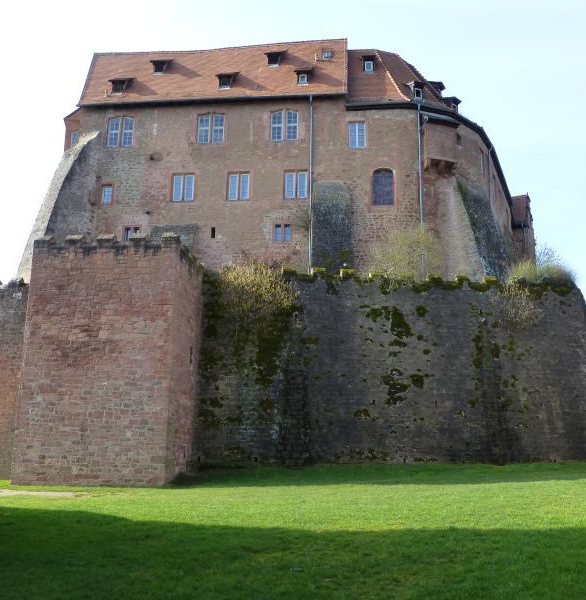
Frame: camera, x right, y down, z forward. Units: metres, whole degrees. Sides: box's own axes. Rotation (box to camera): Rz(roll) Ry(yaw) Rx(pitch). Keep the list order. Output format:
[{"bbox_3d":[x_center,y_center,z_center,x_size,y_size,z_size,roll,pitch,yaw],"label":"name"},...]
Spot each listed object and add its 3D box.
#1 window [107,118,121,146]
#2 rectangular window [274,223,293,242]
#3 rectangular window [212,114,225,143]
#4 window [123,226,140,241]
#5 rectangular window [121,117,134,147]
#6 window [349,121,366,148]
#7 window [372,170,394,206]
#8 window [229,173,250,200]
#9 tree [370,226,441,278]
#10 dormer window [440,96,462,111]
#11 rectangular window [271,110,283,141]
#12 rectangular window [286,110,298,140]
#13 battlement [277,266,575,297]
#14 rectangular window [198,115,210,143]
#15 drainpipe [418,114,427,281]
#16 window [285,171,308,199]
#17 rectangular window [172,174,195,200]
[{"bbox_3d":[-11.807,-11.040,42.766,0.859,1.998,0.200,0,-10,6],"label":"window"},{"bbox_3d":[-0.634,-4.162,40.203,1.082,1.207,0.250,0,-11,6],"label":"rectangular window"},{"bbox_3d":[-4.823,-11.100,42.006,0.822,1.967,0.200,0,-10,6],"label":"rectangular window"},{"bbox_3d":[-10.249,-4.107,41.362,1.079,1.226,0.200,0,-10,6],"label":"window"},{"bbox_3d":[-10.857,-11.056,42.687,0.806,2.057,0.200,0,-11,6],"label":"rectangular window"},{"bbox_3d":[4.087,-10.386,40.900,1.111,1.794,0.200,0,-11,6],"label":"window"},{"bbox_3d":[5.587,-6.935,40.080,1.377,2.478,0.300,0,-11,6],"label":"window"},{"bbox_3d":[-3.444,-7.204,41.161,1.468,1.835,0.200,0,-10,6],"label":"window"},{"bbox_3d":[6.200,-2.613,35.982,4.115,3.479,3.400,1,-11,0],"label":"tree"},{"bbox_3d":[10.369,-12.903,42.600,1.150,0.900,0.950,10,-14,-43],"label":"dormer window"},{"bbox_3d":[-1.009,-11.179,41.599,0.805,2.112,0.200,0,-10,6],"label":"rectangular window"},{"bbox_3d":[-0.045,-11.190,41.494,0.775,2.052,0.200,0,-10,6],"label":"rectangular window"},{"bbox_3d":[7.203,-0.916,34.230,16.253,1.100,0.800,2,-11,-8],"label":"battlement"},{"bbox_3d":[-5.782,-11.113,42.114,0.846,1.980,0.200,0,-10,6],"label":"rectangular window"},{"bbox_3d":[7.828,-6.447,39.542,0.130,11.580,0.130,0,-11,6],"label":"drainpipe"},{"bbox_3d":[0.230,-7.254,40.765,1.451,1.857,0.200,0,-10,6],"label":"window"},{"bbox_3d":[-6.962,-7.205,41.508,1.426,1.861,0.250,0,-11,6],"label":"rectangular window"}]

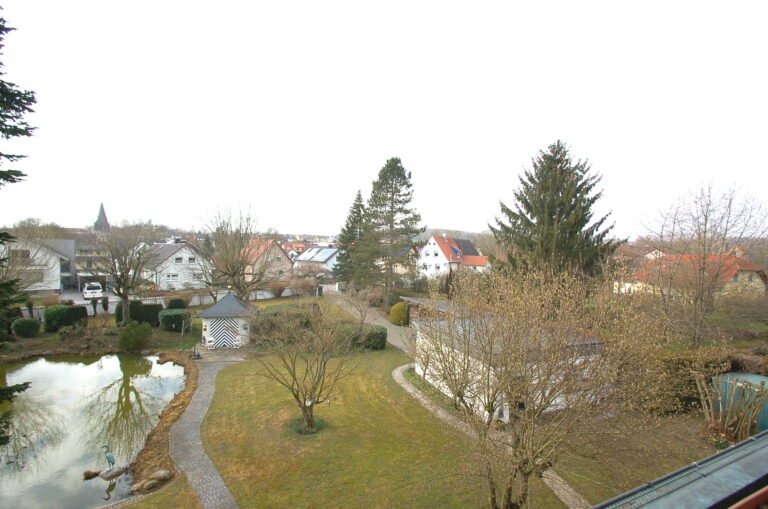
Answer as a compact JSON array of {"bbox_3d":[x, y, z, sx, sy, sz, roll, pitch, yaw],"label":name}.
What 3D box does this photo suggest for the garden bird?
[{"bbox_3d":[-9.003,6.589,10.400,0.400,0.820,0.180,-1,4,-37],"label":"garden bird"}]

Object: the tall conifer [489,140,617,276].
[{"bbox_3d":[13.997,-1.447,25.958,9.600,15.600,9.600,-1,2,-27],"label":"tall conifer"}]

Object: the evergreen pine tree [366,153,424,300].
[{"bbox_3d":[1.307,-2.562,36.300,6.400,16.500,6.200,1,3,0],"label":"evergreen pine tree"}]

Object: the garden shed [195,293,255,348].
[{"bbox_3d":[-11.439,4.447,23.490,3.800,3.500,3.800,0,2,-14],"label":"garden shed"}]

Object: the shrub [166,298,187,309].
[{"bbox_3d":[-21.309,5.482,33.072,1.900,1.750,1.700,-1,3,-30],"label":"shrub"}]

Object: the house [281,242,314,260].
[{"bbox_3d":[-26.234,0.404,98.112,11.000,8.200,9.500,-1,3,-12],"label":"house"}]

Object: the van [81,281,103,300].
[{"bbox_3d":[-36.664,4.413,40.411,1.850,1.780,4.700,-2,3,-44],"label":"van"}]

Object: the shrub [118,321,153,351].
[{"bbox_3d":[-16.805,5.363,21.600,1.800,1.700,1.700,-1,4,-30],"label":"shrub"}]

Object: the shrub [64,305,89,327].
[{"bbox_3d":[-25.990,5.064,27.122,1.500,1.700,1.500,-2,3,-45],"label":"shrub"}]

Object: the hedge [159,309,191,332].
[{"bbox_3d":[-16.621,5.254,25.400,2.200,1.400,1.700,0,4,-24],"label":"hedge"}]

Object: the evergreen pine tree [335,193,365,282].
[{"bbox_3d":[-4.090,-1.930,47.461,6.300,15.300,6.300,0,3,0],"label":"evergreen pine tree"}]

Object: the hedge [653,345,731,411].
[{"bbox_3d":[14.396,6.003,15.100,3.200,2.300,1.500,1,3,0],"label":"hedge"}]

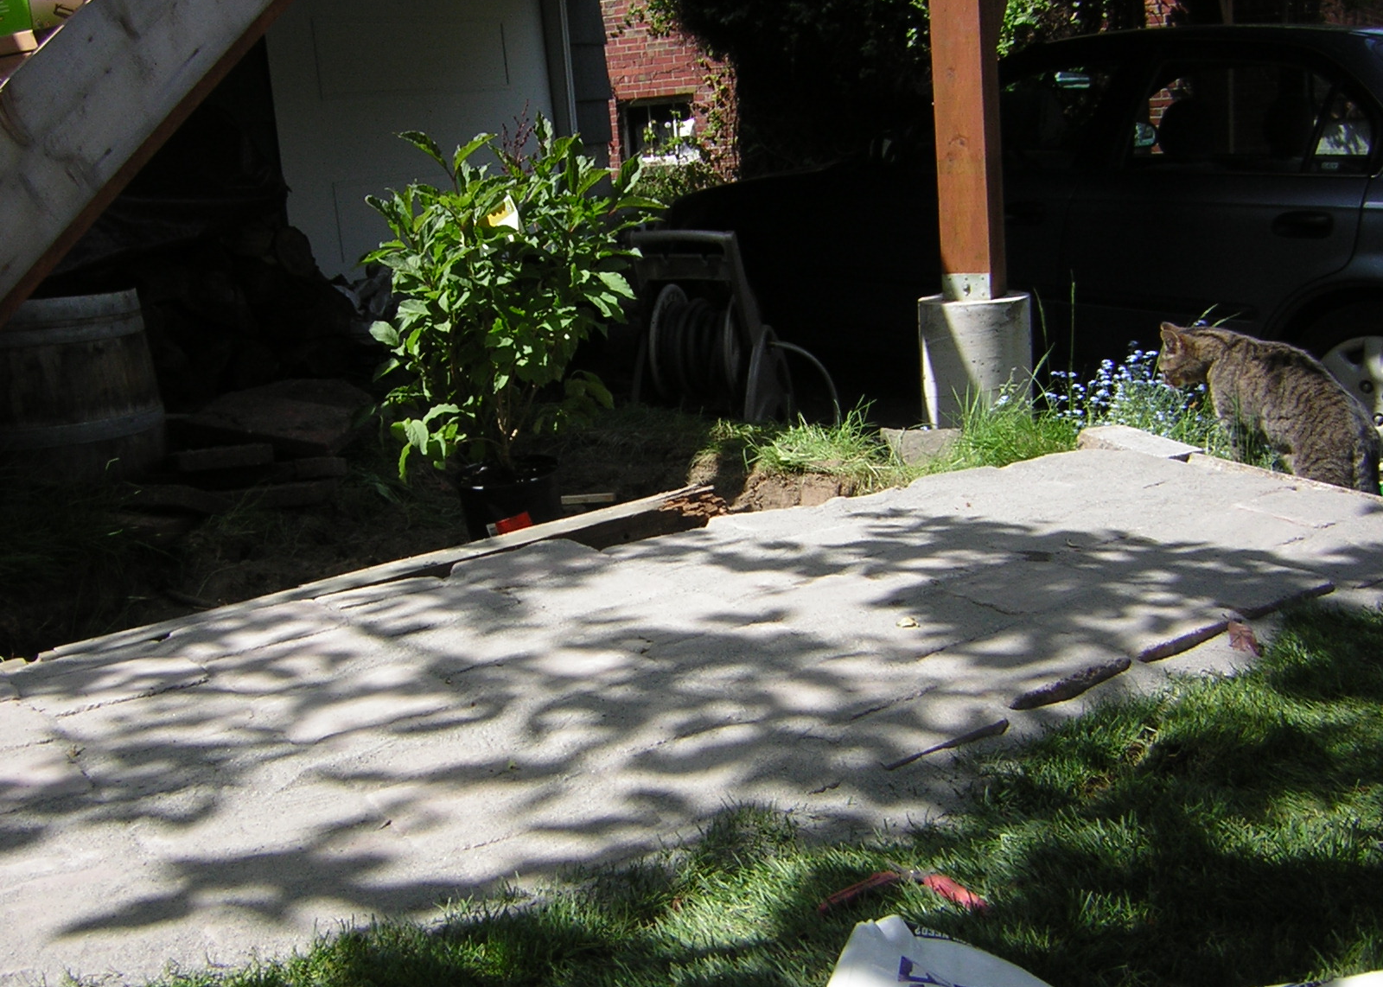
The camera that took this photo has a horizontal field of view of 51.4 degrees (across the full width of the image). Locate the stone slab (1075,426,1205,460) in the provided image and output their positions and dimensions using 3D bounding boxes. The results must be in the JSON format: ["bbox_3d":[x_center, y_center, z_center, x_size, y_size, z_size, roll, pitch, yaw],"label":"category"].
[{"bbox_3d":[1.101,-0.103,3.506,0.120,0.050,0.330,-8,14,-14],"label":"stone slab"}]

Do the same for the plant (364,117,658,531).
[{"bbox_3d":[-0.369,-0.322,3.212,0.660,0.995,0.620,-6,14,-6],"label":"plant"}]

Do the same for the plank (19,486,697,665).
[{"bbox_3d":[-0.543,0.186,3.018,1.527,0.095,0.097,-15,17,-35],"label":"plank"}]

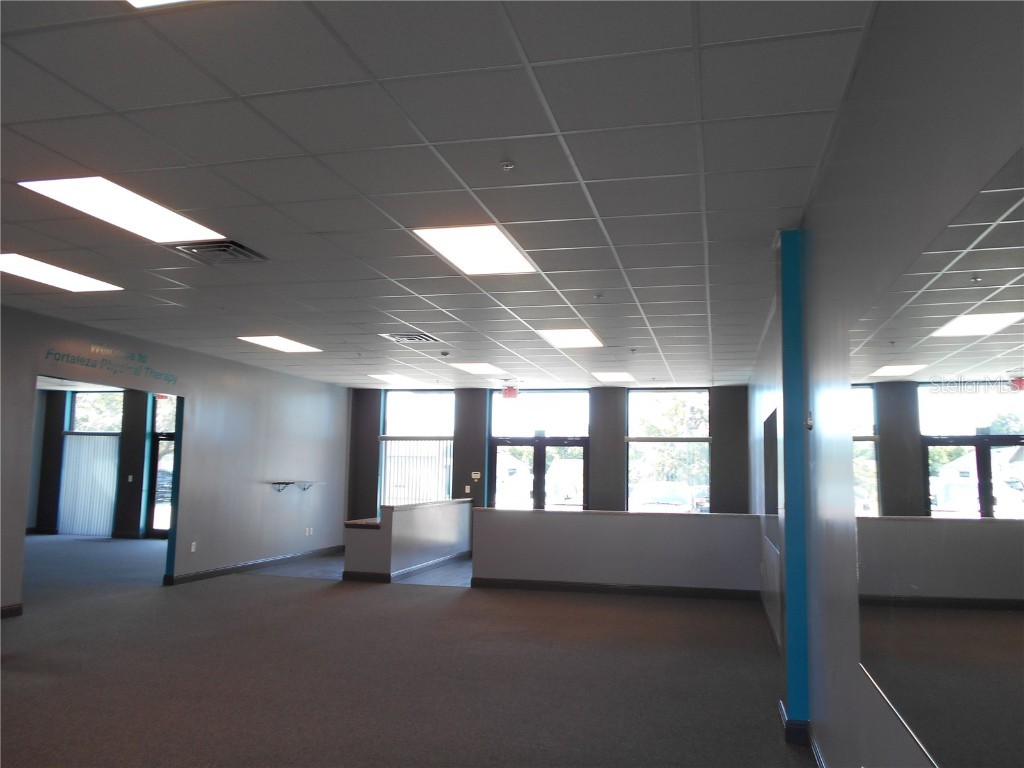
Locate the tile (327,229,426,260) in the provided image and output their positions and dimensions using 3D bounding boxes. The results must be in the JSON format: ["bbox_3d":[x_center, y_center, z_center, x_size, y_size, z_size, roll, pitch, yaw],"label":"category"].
[{"bbox_3d":[-0.891,-0.959,5.263,0.600,0.020,0.595,0,-6,15],"label":"tile"}]

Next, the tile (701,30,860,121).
[{"bbox_3d":[0.982,-1.162,2.913,0.536,0.020,0.610,0,-6,15],"label":"tile"}]

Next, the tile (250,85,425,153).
[{"bbox_3d":[-0.750,-1.155,3.371,0.605,0.020,0.605,0,-6,15],"label":"tile"}]

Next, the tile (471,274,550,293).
[{"bbox_3d":[0.005,-0.829,6.301,0.595,0.020,0.584,0,-6,15],"label":"tile"}]

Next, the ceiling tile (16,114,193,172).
[{"bbox_3d":[-1.929,-1.151,3.684,0.605,0.020,0.605,0,-6,15],"label":"ceiling tile"}]

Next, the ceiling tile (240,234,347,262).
[{"bbox_3d":[-1.485,-0.958,5.421,0.600,0.020,0.595,0,-6,15],"label":"ceiling tile"}]

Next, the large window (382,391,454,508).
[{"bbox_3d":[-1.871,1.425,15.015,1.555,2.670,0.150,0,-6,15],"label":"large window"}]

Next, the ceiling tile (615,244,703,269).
[{"bbox_3d":[1.044,-0.895,5.364,0.600,0.020,0.595,0,-6,15],"label":"ceiling tile"}]

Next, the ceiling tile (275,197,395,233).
[{"bbox_3d":[-1.044,-1.025,4.688,0.600,0.020,0.595,0,-6,15],"label":"ceiling tile"}]

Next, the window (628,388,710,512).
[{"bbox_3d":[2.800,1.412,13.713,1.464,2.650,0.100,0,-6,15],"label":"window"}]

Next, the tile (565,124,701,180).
[{"bbox_3d":[0.584,-1.095,3.646,0.610,0.020,0.610,0,-6,15],"label":"tile"}]

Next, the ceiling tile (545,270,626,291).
[{"bbox_3d":[0.606,-0.825,6.103,0.605,0.020,0.605,0,-6,15],"label":"ceiling tile"}]

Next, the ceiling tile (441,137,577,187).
[{"bbox_3d":[-0.005,-1.099,3.822,0.595,0.020,0.584,0,-6,15],"label":"ceiling tile"}]

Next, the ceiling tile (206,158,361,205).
[{"bbox_3d":[-1.197,-1.092,4.113,0.600,0.020,0.595,0,-6,15],"label":"ceiling tile"}]

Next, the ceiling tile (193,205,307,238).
[{"bbox_3d":[-1.638,-1.024,4.846,0.600,0.020,0.595,0,-6,15],"label":"ceiling tile"}]

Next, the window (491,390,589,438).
[{"bbox_3d":[0.520,0.567,14.416,1.911,0.911,0.100,0,-6,15],"label":"window"}]

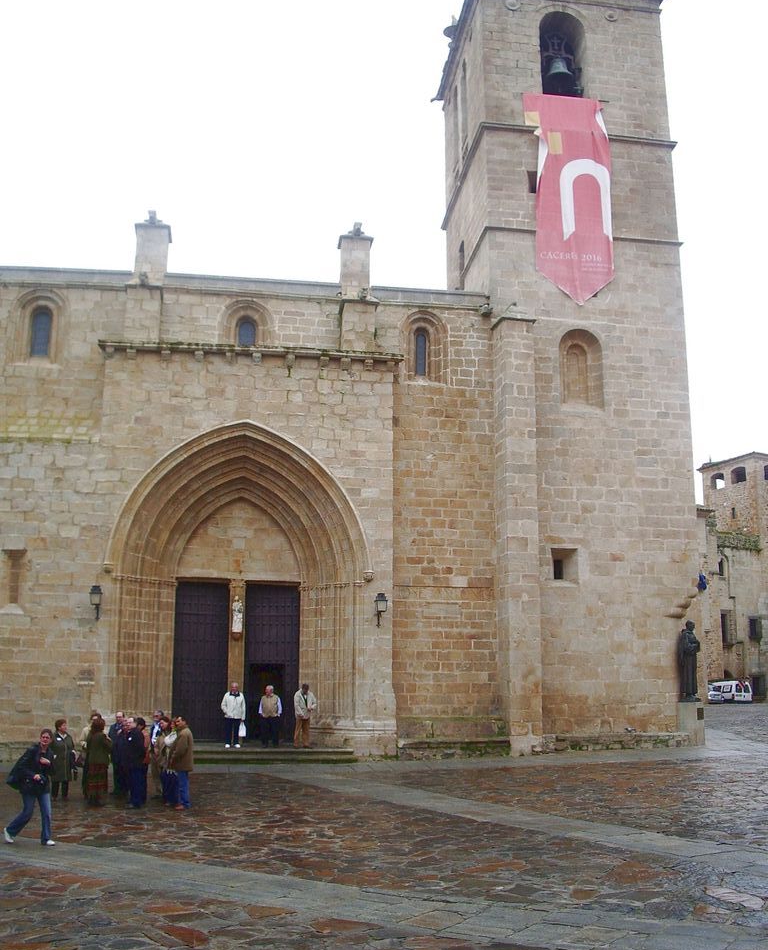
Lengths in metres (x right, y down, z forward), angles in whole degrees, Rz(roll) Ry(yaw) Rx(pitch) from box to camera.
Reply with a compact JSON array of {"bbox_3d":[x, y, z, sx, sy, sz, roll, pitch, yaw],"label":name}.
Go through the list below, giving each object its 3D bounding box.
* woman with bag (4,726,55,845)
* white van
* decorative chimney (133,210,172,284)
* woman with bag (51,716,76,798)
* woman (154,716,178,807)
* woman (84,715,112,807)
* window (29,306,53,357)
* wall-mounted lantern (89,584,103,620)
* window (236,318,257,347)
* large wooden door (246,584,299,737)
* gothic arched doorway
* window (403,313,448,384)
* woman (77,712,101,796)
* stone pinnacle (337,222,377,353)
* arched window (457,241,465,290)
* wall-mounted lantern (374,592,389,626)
[{"bbox_3d":[-5.110,4.485,14.945,0.600,1.564,0.450,-7,-13,31],"label":"woman with bag"},{"bbox_3d":[28.142,17.747,84.843,1.700,1.820,4.100,3,-11,-18],"label":"white van"},{"bbox_3d":[-7.199,-7.074,32.197,1.080,2.050,1.000,2,-12,-8],"label":"decorative chimney"},{"bbox_3d":[-6.520,5.767,21.046,0.480,1.573,0.340,7,-13,-31],"label":"woman with bag"},{"bbox_3d":[-4.054,5.340,19.300,0.400,1.630,0.480,5,-13,-21],"label":"woman"},{"bbox_3d":[-5.331,5.340,19.300,0.520,1.630,0.400,2,-12,-10],"label":"woman"},{"bbox_3d":[-10.234,-4.281,30.892,0.700,1.550,0.300,2,-12,-8],"label":"window"},{"bbox_3d":[-7.629,3.388,27.439,0.370,0.903,0.560,2,-11,-9],"label":"wall-mounted lantern"},{"bbox_3d":[-4.311,-4.173,32.525,0.591,1.617,0.250,2,-11,-9],"label":"window"},{"bbox_3d":[-3.257,5.435,30.261,1.597,4.507,0.150,2,-11,-9],"label":"large wooden door"},{"bbox_3d":[-4.075,3.073,29.442,7.223,8.945,2.100,2,-11,-9],"label":"gothic arched doorway"},{"bbox_3d":[1.338,-4.015,32.601,1.350,2.200,0.450,2,-12,-8],"label":"window"},{"bbox_3d":[-5.678,5.436,20.100,0.500,1.620,0.380,5,-13,-23],"label":"woman"},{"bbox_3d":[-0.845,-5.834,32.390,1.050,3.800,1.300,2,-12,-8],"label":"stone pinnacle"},{"bbox_3d":[2.743,-7.428,36.886,0.300,1.600,0.800,2,-12,-8],"label":"arched window"},{"bbox_3d":[-0.083,3.738,28.589,0.370,0.943,0.560,2,-11,-9],"label":"wall-mounted lantern"}]

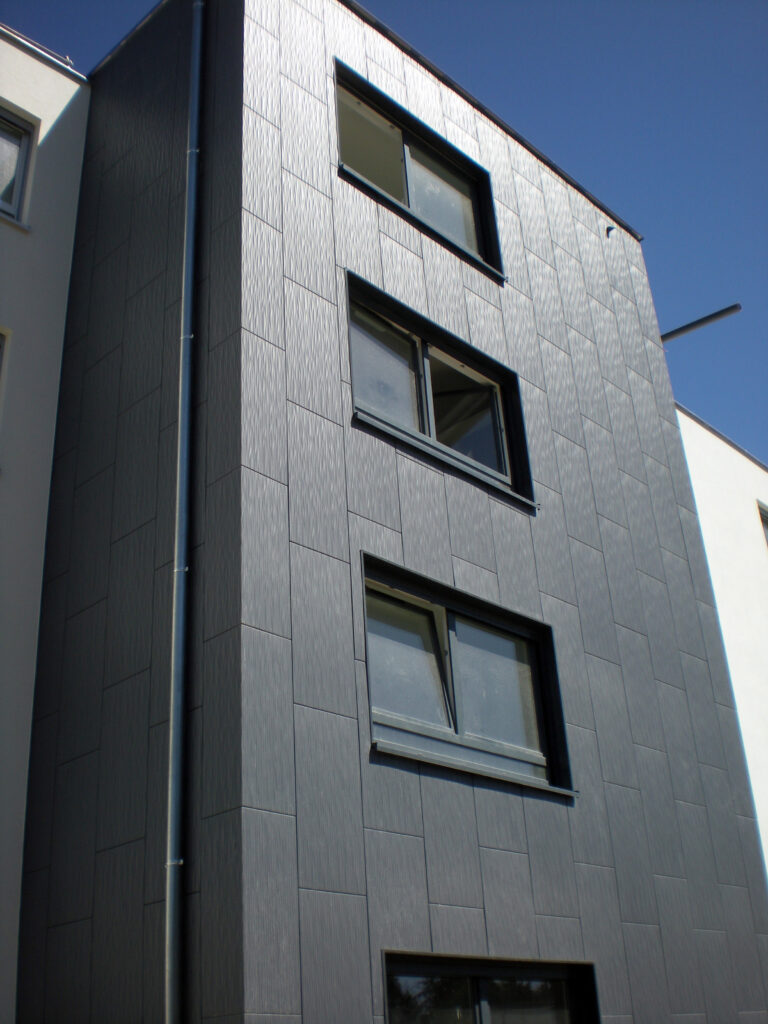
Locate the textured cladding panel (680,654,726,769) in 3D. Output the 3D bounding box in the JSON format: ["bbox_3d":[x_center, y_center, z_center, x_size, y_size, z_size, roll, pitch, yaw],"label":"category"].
[{"bbox_3d":[3.350,2.087,11.815,0.020,1.214,0.602,-27,-35,37],"label":"textured cladding panel"}]

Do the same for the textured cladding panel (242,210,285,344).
[{"bbox_3d":[-0.967,-1.852,9.007,0.020,1.200,0.441,-26,-34,37],"label":"textured cladding panel"}]

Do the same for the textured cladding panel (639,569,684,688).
[{"bbox_3d":[2.895,1.241,11.759,0.020,1.214,0.602,-27,-35,37],"label":"textured cladding panel"}]

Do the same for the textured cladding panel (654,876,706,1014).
[{"bbox_3d":[2.617,3.828,9.948,0.020,1.214,0.602,-27,-35,37],"label":"textured cladding panel"}]

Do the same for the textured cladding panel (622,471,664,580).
[{"bbox_3d":[2.815,0.159,12.301,0.020,1.200,0.613,-26,-34,37],"label":"textured cladding panel"}]

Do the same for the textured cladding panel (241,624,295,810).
[{"bbox_3d":[-0.761,1.351,7.310,0.020,1.205,0.444,-27,-35,37],"label":"textured cladding panel"}]

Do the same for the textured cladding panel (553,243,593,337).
[{"bbox_3d":[2.234,-2.581,13.247,0.020,1.214,0.602,-27,-35,37],"label":"textured cladding panel"}]

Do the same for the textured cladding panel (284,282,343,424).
[{"bbox_3d":[-0.576,-1.302,9.178,0.020,1.205,0.601,-27,-35,37],"label":"textured cladding panel"}]

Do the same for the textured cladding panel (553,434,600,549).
[{"bbox_3d":[1.967,-0.205,11.511,0.020,1.200,0.607,-26,-34,37],"label":"textured cladding panel"}]

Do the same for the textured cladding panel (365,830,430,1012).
[{"bbox_3d":[0.102,2.755,7.571,0.020,1.181,0.601,-27,-35,37],"label":"textured cladding panel"}]

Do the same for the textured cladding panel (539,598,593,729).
[{"bbox_3d":[1.667,1.367,10.229,0.020,1.214,0.602,-27,-35,37],"label":"textured cladding panel"}]

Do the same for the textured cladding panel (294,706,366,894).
[{"bbox_3d":[-0.365,1.916,7.441,0.020,1.205,0.600,-27,-35,37],"label":"textured cladding panel"}]

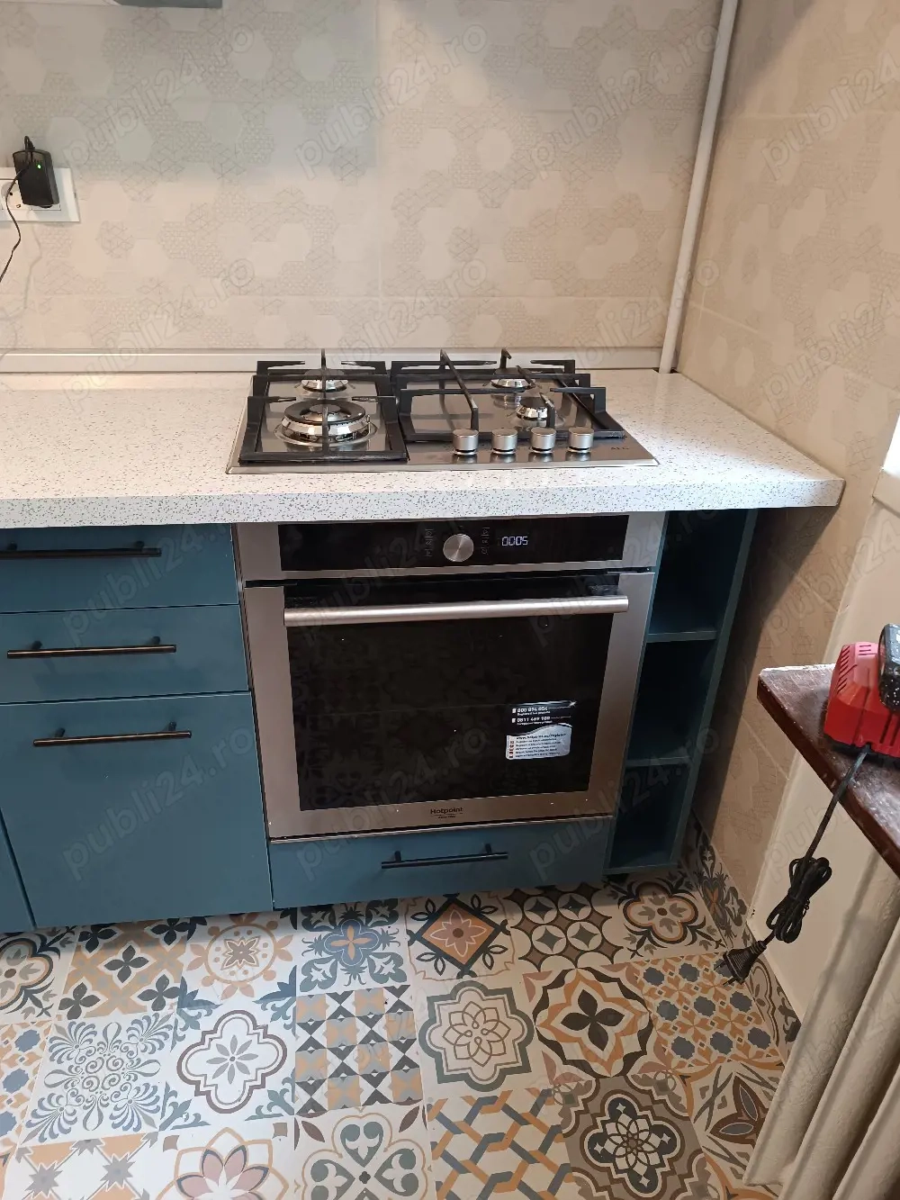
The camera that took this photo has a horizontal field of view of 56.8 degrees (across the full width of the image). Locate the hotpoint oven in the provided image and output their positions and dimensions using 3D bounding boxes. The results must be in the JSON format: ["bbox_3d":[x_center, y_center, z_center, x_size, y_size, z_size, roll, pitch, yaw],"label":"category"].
[{"bbox_3d":[-0.028,0.024,1.490,0.595,0.595,0.570,-2,30,-7],"label":"hotpoint oven"}]

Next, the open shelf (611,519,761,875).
[{"bbox_3d":[0.338,0.053,1.600,0.148,0.773,0.502,-2,30,-7],"label":"open shelf"}]

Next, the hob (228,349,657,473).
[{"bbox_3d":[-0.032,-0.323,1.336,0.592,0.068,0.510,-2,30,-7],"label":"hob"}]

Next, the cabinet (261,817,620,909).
[{"bbox_3d":[-0.036,0.362,1.656,0.595,0.157,0.490,-2,30,-7],"label":"cabinet"}]

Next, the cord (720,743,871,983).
[{"bbox_3d":[0.339,0.270,0.829,0.145,0.265,0.095,-2,30,-7],"label":"cord"}]

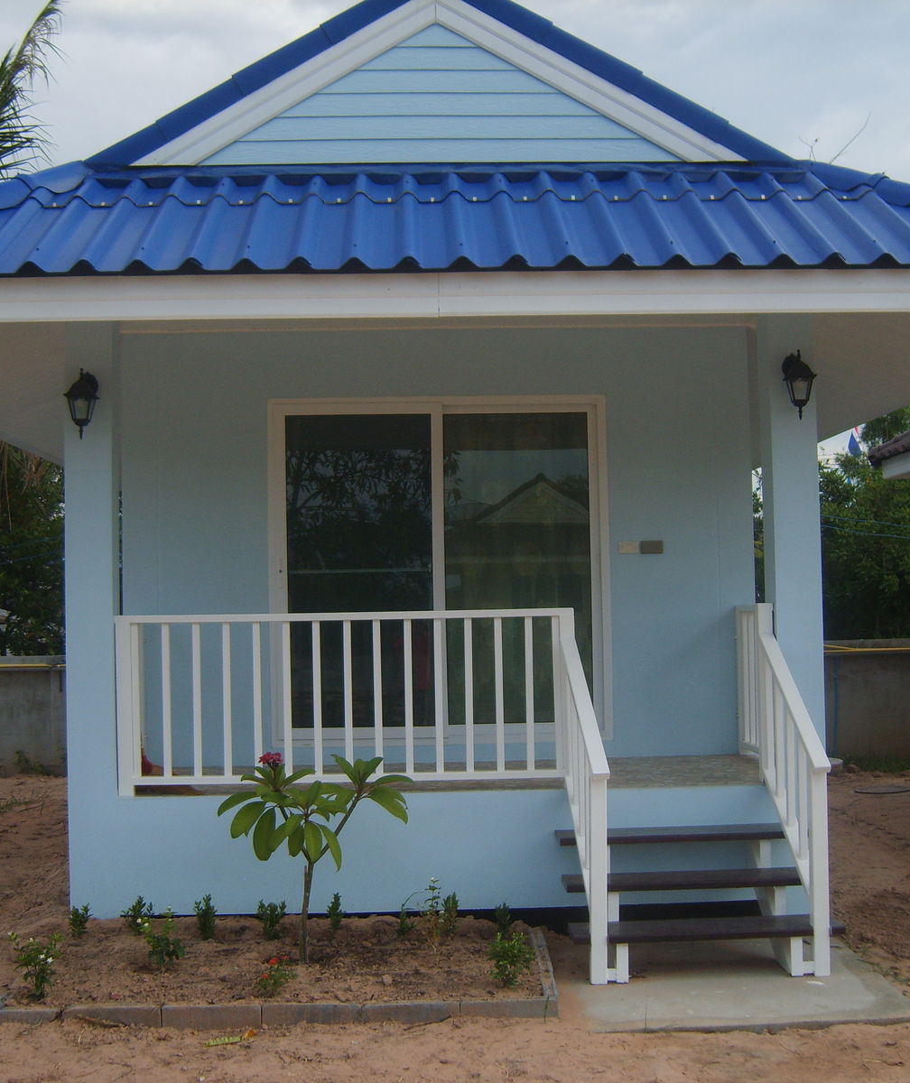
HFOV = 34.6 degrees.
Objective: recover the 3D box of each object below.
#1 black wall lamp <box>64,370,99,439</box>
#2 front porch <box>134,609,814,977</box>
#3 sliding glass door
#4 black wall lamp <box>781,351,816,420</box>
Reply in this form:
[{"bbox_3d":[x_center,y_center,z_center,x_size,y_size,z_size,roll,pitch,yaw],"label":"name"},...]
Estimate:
[{"bbox_3d":[-1.775,-0.650,6.971,0.170,0.329,0.225,-1,-3,-2],"label":"black wall lamp"},{"bbox_3d":[-0.024,1.146,7.300,3.205,1.607,2.123,-1,-3,-2],"label":"front porch"},{"bbox_3d":[-0.084,0.149,8.422,1.872,1.921,0.100,-1,-3,-2],"label":"sliding glass door"},{"bbox_3d":[1.665,-0.753,7.097,0.170,0.338,0.225,-1,-3,-2],"label":"black wall lamp"}]

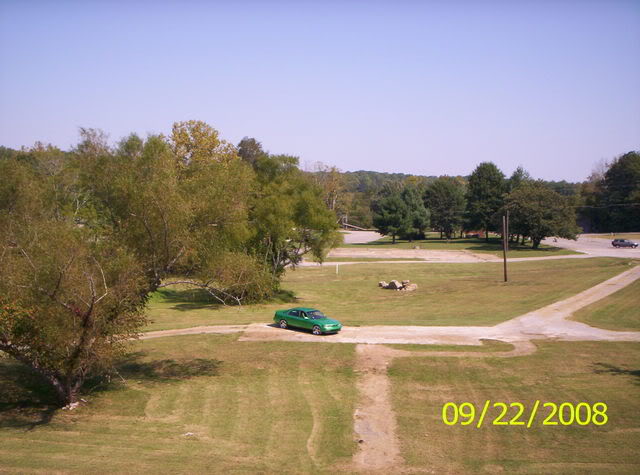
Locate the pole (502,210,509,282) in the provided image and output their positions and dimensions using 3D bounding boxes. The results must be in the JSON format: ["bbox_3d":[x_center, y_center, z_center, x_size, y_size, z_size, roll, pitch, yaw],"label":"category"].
[{"bbox_3d":[18.450,1.140,67.800,0.260,6.800,0.260,-2,4,0],"label":"pole"}]

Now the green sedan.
[{"bbox_3d":[-0.789,5.277,43.700,4.680,1.400,1.760,3,5,39],"label":"green sedan"}]

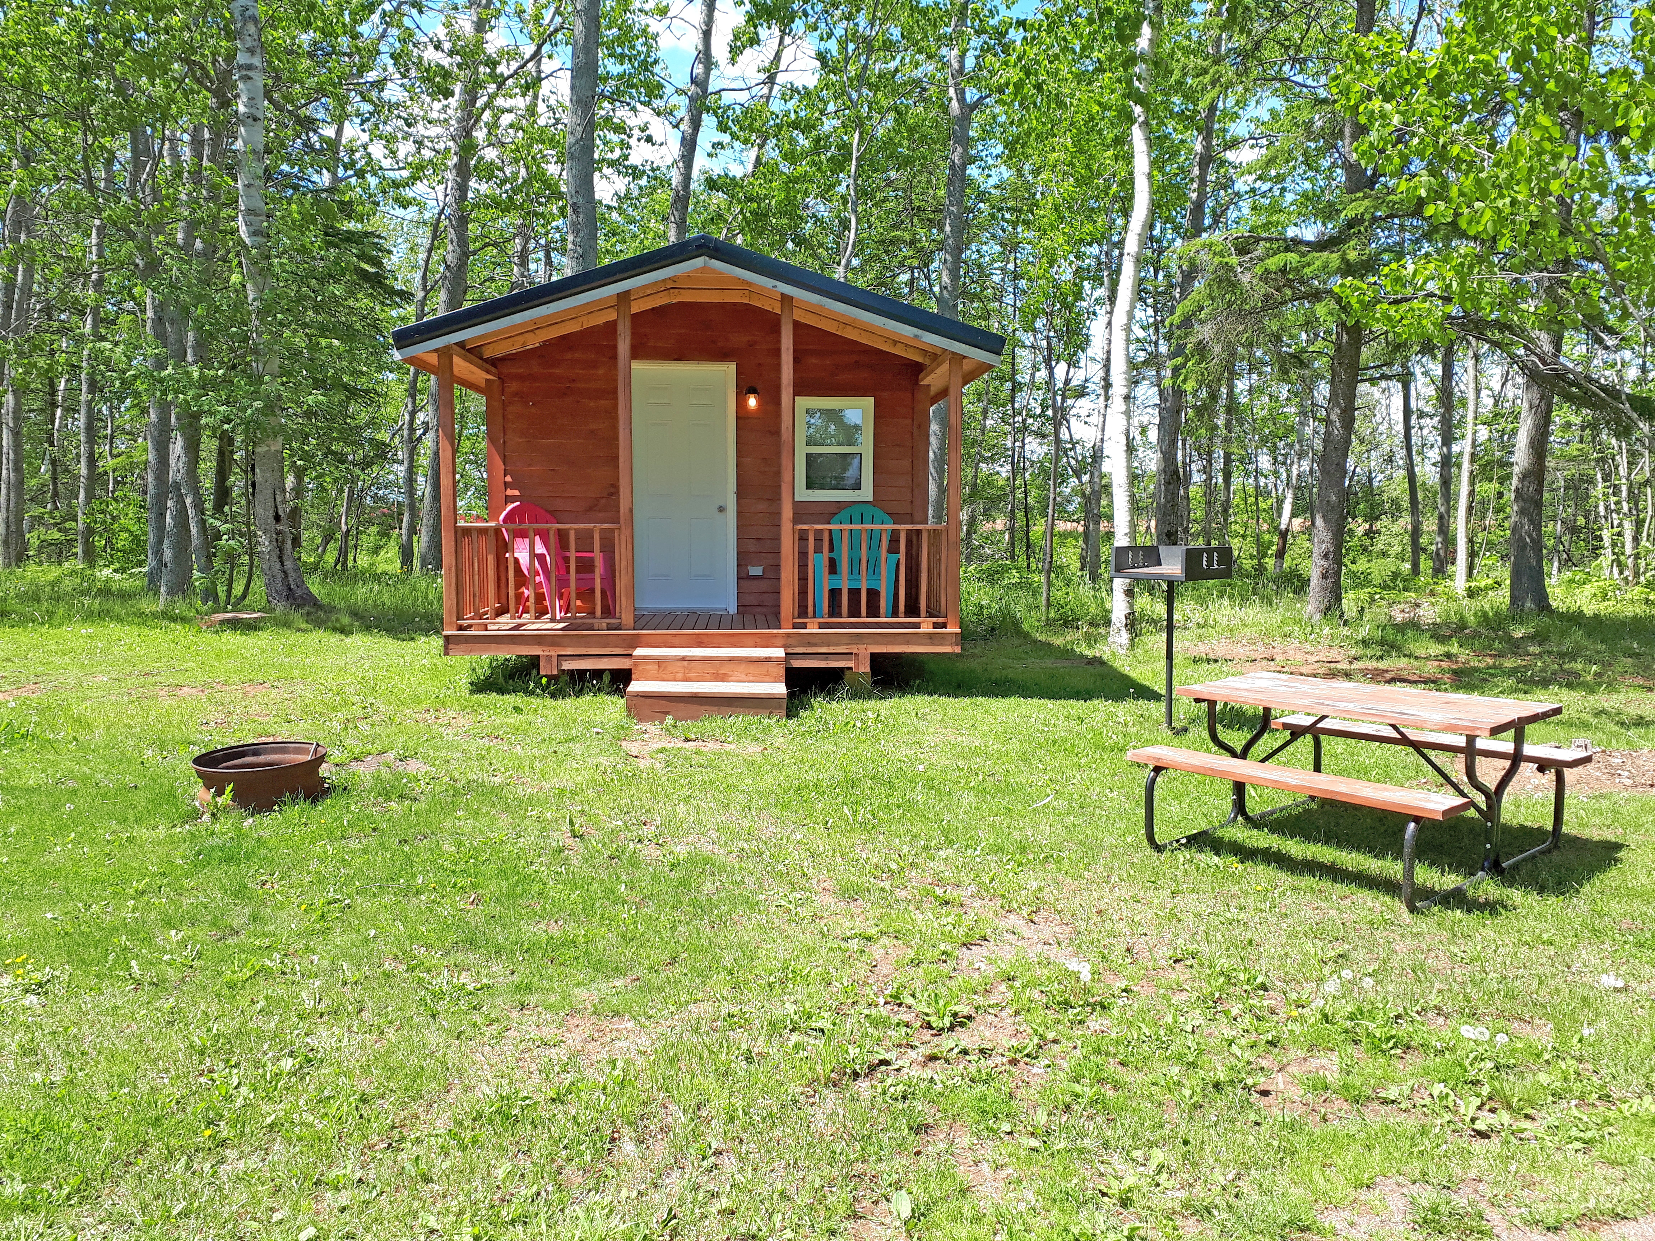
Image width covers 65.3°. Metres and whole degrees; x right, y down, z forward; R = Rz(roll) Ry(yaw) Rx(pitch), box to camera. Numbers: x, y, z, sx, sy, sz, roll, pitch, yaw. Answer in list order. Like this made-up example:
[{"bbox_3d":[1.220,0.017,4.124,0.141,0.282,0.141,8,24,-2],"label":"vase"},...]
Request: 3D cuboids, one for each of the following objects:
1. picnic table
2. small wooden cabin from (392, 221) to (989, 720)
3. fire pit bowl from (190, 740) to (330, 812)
[{"bbox_3d":[2.541,0.731,6.189,1.574,0.740,1.510,-4,6,-41],"label":"picnic table"},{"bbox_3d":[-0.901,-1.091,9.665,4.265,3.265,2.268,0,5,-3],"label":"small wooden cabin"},{"bbox_3d":[-2.836,0.792,6.471,0.620,0.220,0.620,0,5,0],"label":"fire pit bowl"}]

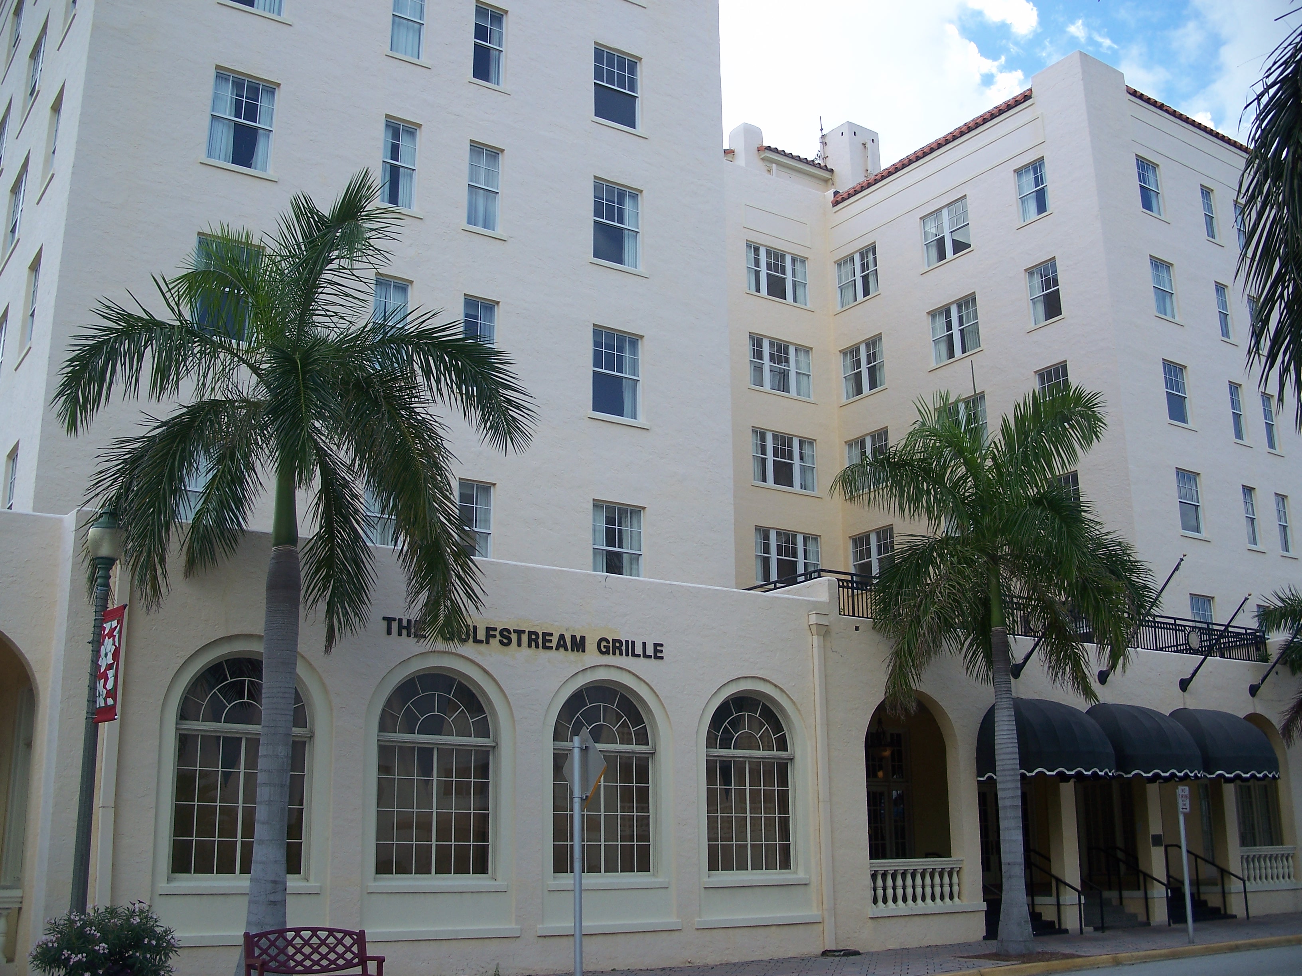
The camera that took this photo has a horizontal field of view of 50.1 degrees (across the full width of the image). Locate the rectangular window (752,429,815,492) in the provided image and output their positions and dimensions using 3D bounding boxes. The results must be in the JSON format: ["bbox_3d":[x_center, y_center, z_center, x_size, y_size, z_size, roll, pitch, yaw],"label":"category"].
[{"bbox_3d":[4.182,-0.869,44.011,2.569,1.740,0.150,9,-18,-34],"label":"rectangular window"}]

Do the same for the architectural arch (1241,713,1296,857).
[{"bbox_3d":[15.118,7.339,34.331,2.420,3.500,0.360,10,-19,-34],"label":"architectural arch"}]

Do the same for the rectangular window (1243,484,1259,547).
[{"bbox_3d":[17.791,0.868,41.392,0.730,1.820,0.150,10,-18,-33],"label":"rectangular window"}]

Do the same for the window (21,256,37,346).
[{"bbox_3d":[-10.592,-3.217,23.961,0.120,1.679,1.169,9,-18,-33],"label":"window"}]

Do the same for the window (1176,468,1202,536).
[{"bbox_3d":[14.423,0.354,37.304,1.111,1.740,0.150,9,-18,-34],"label":"window"}]

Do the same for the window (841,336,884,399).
[{"bbox_3d":[7.091,-3.969,46.094,0.120,1.679,2.022,9,-18,-33],"label":"window"}]

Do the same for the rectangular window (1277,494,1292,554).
[{"bbox_3d":[18.996,1.068,41.752,0.650,1.770,0.150,10,-19,-34],"label":"rectangular window"}]

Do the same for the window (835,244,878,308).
[{"bbox_3d":[7.295,-7.387,48.783,0.150,1.820,2.050,10,-18,-33],"label":"window"}]

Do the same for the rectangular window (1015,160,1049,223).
[{"bbox_3d":[10.957,-8.546,39.977,0.150,1.740,1.107,9,-18,-34],"label":"rectangular window"}]

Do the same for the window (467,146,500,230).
[{"bbox_3d":[-3.331,-5.963,27.678,0.740,1.820,0.150,10,-18,-33],"label":"window"}]

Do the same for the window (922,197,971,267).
[{"bbox_3d":[9.528,-8.150,44.469,0.150,1.790,1.930,10,-19,-34],"label":"window"}]

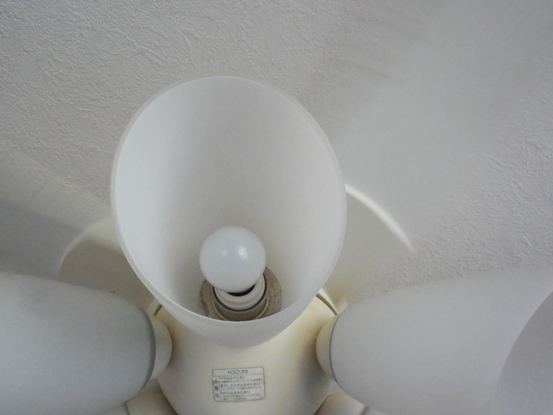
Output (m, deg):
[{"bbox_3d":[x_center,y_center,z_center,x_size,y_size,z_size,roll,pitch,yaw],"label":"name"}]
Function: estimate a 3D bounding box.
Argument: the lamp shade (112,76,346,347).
[{"bbox_3d":[-0.032,0.030,0.485,0.155,0.155,0.238,0,-26,-1],"label":"lamp shade"}]

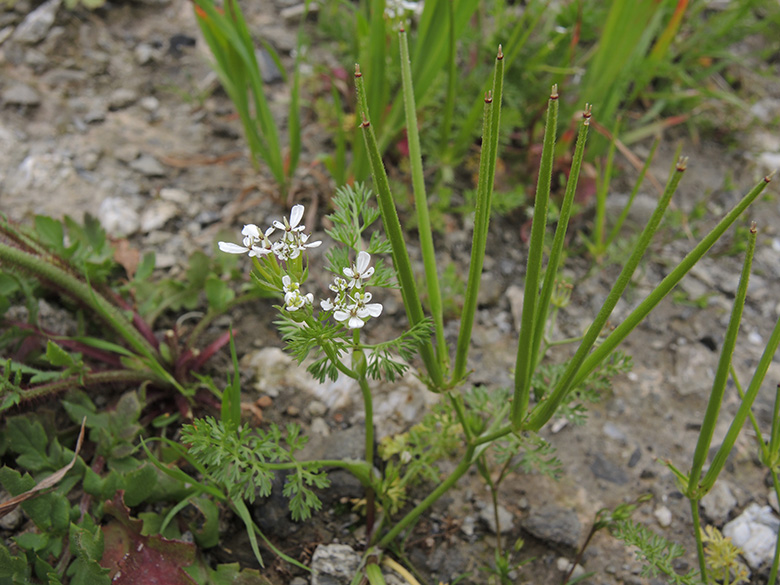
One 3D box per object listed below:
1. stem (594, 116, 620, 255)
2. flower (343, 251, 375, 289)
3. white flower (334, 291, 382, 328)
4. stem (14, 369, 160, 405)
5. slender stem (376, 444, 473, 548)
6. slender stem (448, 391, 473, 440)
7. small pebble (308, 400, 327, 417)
[{"bbox_3d":[0.145,-0.070,0.417,0.008,0.089,0.006,7,17,18],"label":"stem"},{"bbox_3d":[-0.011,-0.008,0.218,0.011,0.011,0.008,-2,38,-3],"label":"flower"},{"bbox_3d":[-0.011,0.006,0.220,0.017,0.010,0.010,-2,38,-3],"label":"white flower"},{"bbox_3d":[-0.151,0.047,0.318,0.067,0.008,0.007,-7,-4,-13],"label":"stem"},{"bbox_3d":[0.015,0.089,0.272,0.006,0.068,0.006,42,21,15],"label":"slender stem"},{"bbox_3d":[0.029,0.050,0.256,0.004,0.024,0.004,-23,20,1],"label":"slender stem"},{"bbox_3d":[-0.040,0.065,0.351,0.010,0.006,0.008,-6,38,-8],"label":"small pebble"}]

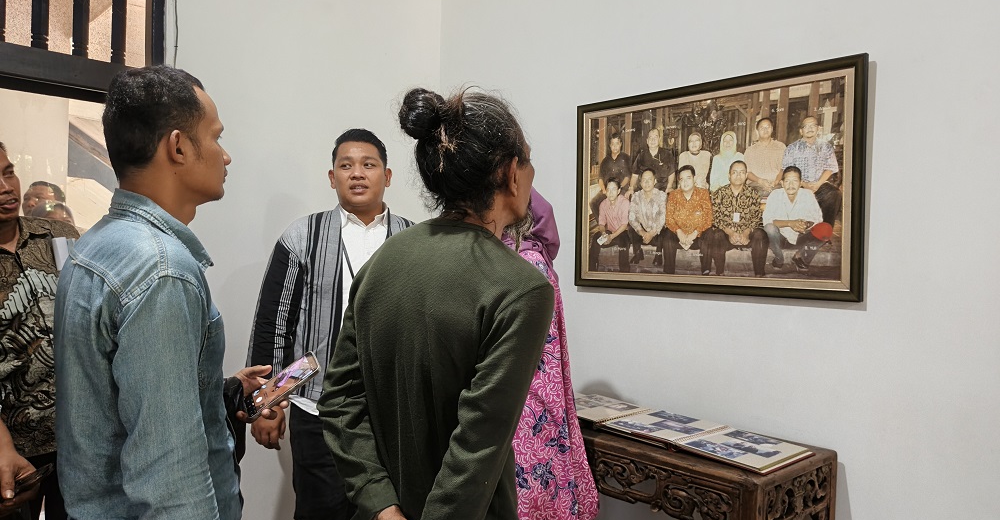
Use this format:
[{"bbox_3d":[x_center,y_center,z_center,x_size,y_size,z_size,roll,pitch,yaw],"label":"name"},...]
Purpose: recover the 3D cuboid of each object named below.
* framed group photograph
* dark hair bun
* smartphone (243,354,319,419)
[{"bbox_3d":[0.671,-0.237,2.239,1.020,0.698,0.037,2,1,45],"label":"framed group photograph"},{"bbox_3d":[-0.126,-0.234,1.070,0.075,0.081,0.072,1,0,0],"label":"dark hair bun"},{"bbox_3d":[-0.448,0.258,1.374,0.162,0.011,0.076,-37,35,-12],"label":"smartphone"}]

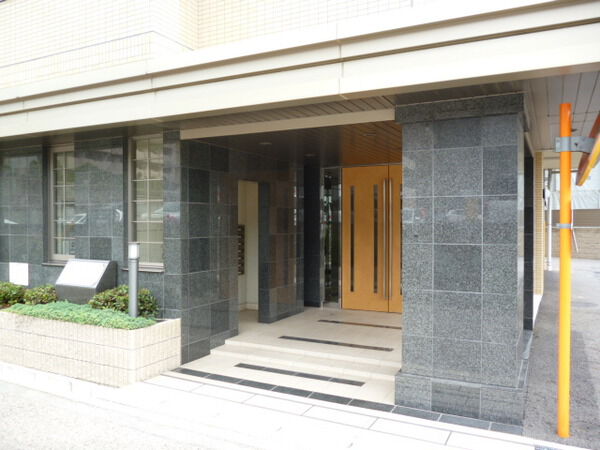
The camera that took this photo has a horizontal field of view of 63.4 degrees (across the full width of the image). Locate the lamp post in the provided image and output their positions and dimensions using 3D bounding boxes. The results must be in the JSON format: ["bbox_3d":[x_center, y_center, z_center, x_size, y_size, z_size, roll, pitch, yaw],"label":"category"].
[{"bbox_3d":[-1.830,0.635,5.328,0.115,0.860,0.115,0,1,27],"label":"lamp post"}]

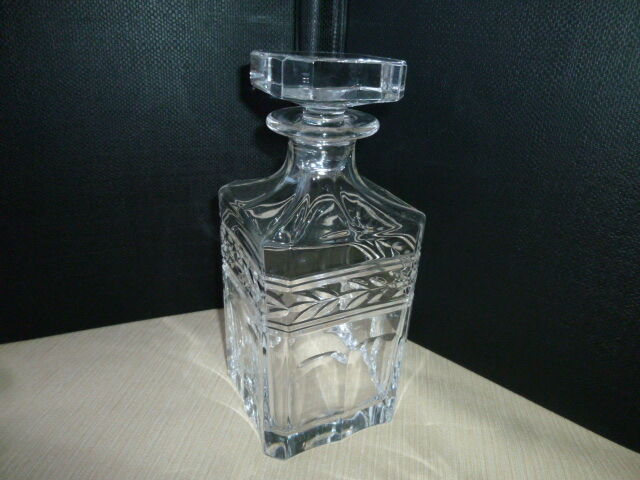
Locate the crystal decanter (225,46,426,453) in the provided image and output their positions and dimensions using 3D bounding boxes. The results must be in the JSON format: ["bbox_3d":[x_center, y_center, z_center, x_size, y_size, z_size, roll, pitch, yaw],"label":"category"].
[{"bbox_3d":[-0.002,0.007,0.290,0.097,0.226,0.097,-9,26,-26],"label":"crystal decanter"}]

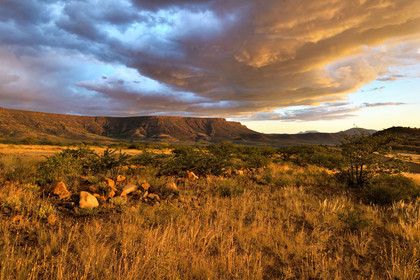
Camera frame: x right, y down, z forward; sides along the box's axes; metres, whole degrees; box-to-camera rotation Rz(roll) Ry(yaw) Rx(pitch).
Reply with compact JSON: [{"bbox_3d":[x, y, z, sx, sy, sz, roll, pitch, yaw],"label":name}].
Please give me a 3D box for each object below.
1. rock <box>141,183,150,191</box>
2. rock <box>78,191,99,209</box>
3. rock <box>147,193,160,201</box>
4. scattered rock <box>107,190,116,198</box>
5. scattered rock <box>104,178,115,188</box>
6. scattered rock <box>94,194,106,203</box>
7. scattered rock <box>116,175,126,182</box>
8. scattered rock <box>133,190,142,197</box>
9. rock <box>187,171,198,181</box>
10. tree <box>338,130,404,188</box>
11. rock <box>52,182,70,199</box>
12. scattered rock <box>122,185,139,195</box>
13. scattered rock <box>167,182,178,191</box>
[{"bbox_3d":[-2.022,1.481,7.000,0.276,0.221,0.256,0,-1,-16],"label":"rock"},{"bbox_3d":[-3.159,1.574,5.800,0.498,0.449,0.410,0,-1,-29],"label":"rock"},{"bbox_3d":[-1.572,1.622,6.250,0.342,0.219,0.282,0,-1,-14],"label":"rock"},{"bbox_3d":[-3.089,1.709,6.950,0.296,0.237,0.251,0,-1,0],"label":"scattered rock"},{"bbox_3d":[-3.281,1.443,7.300,0.326,0.351,0.269,0,-1,-24],"label":"scattered rock"},{"bbox_3d":[-3.020,1.601,6.100,0.320,0.206,0.264,0,-1,-26],"label":"scattered rock"},{"bbox_3d":[-3.540,1.540,8.864,0.377,0.302,0.321,0,-1,0],"label":"scattered rock"},{"bbox_3d":[-2.340,1.727,7.152,0.304,0.183,0.259,0,-1,0],"label":"scattered rock"},{"bbox_3d":[-0.781,1.584,9.886,0.504,0.420,0.429,0,-1,0],"label":"rock"},{"bbox_3d":[6.340,0.766,8.700,2.591,2.277,2.300,0,-1,0],"label":"tree"},{"bbox_3d":[-4.208,1.446,6.300,0.469,0.477,0.387,0,-1,-34],"label":"rock"},{"bbox_3d":[-2.443,1.531,6.800,0.482,0.292,0.348,0,-1,-20],"label":"scattered rock"},{"bbox_3d":[-1.366,1.693,8.070,0.412,0.274,0.350,0,-1,0],"label":"scattered rock"}]

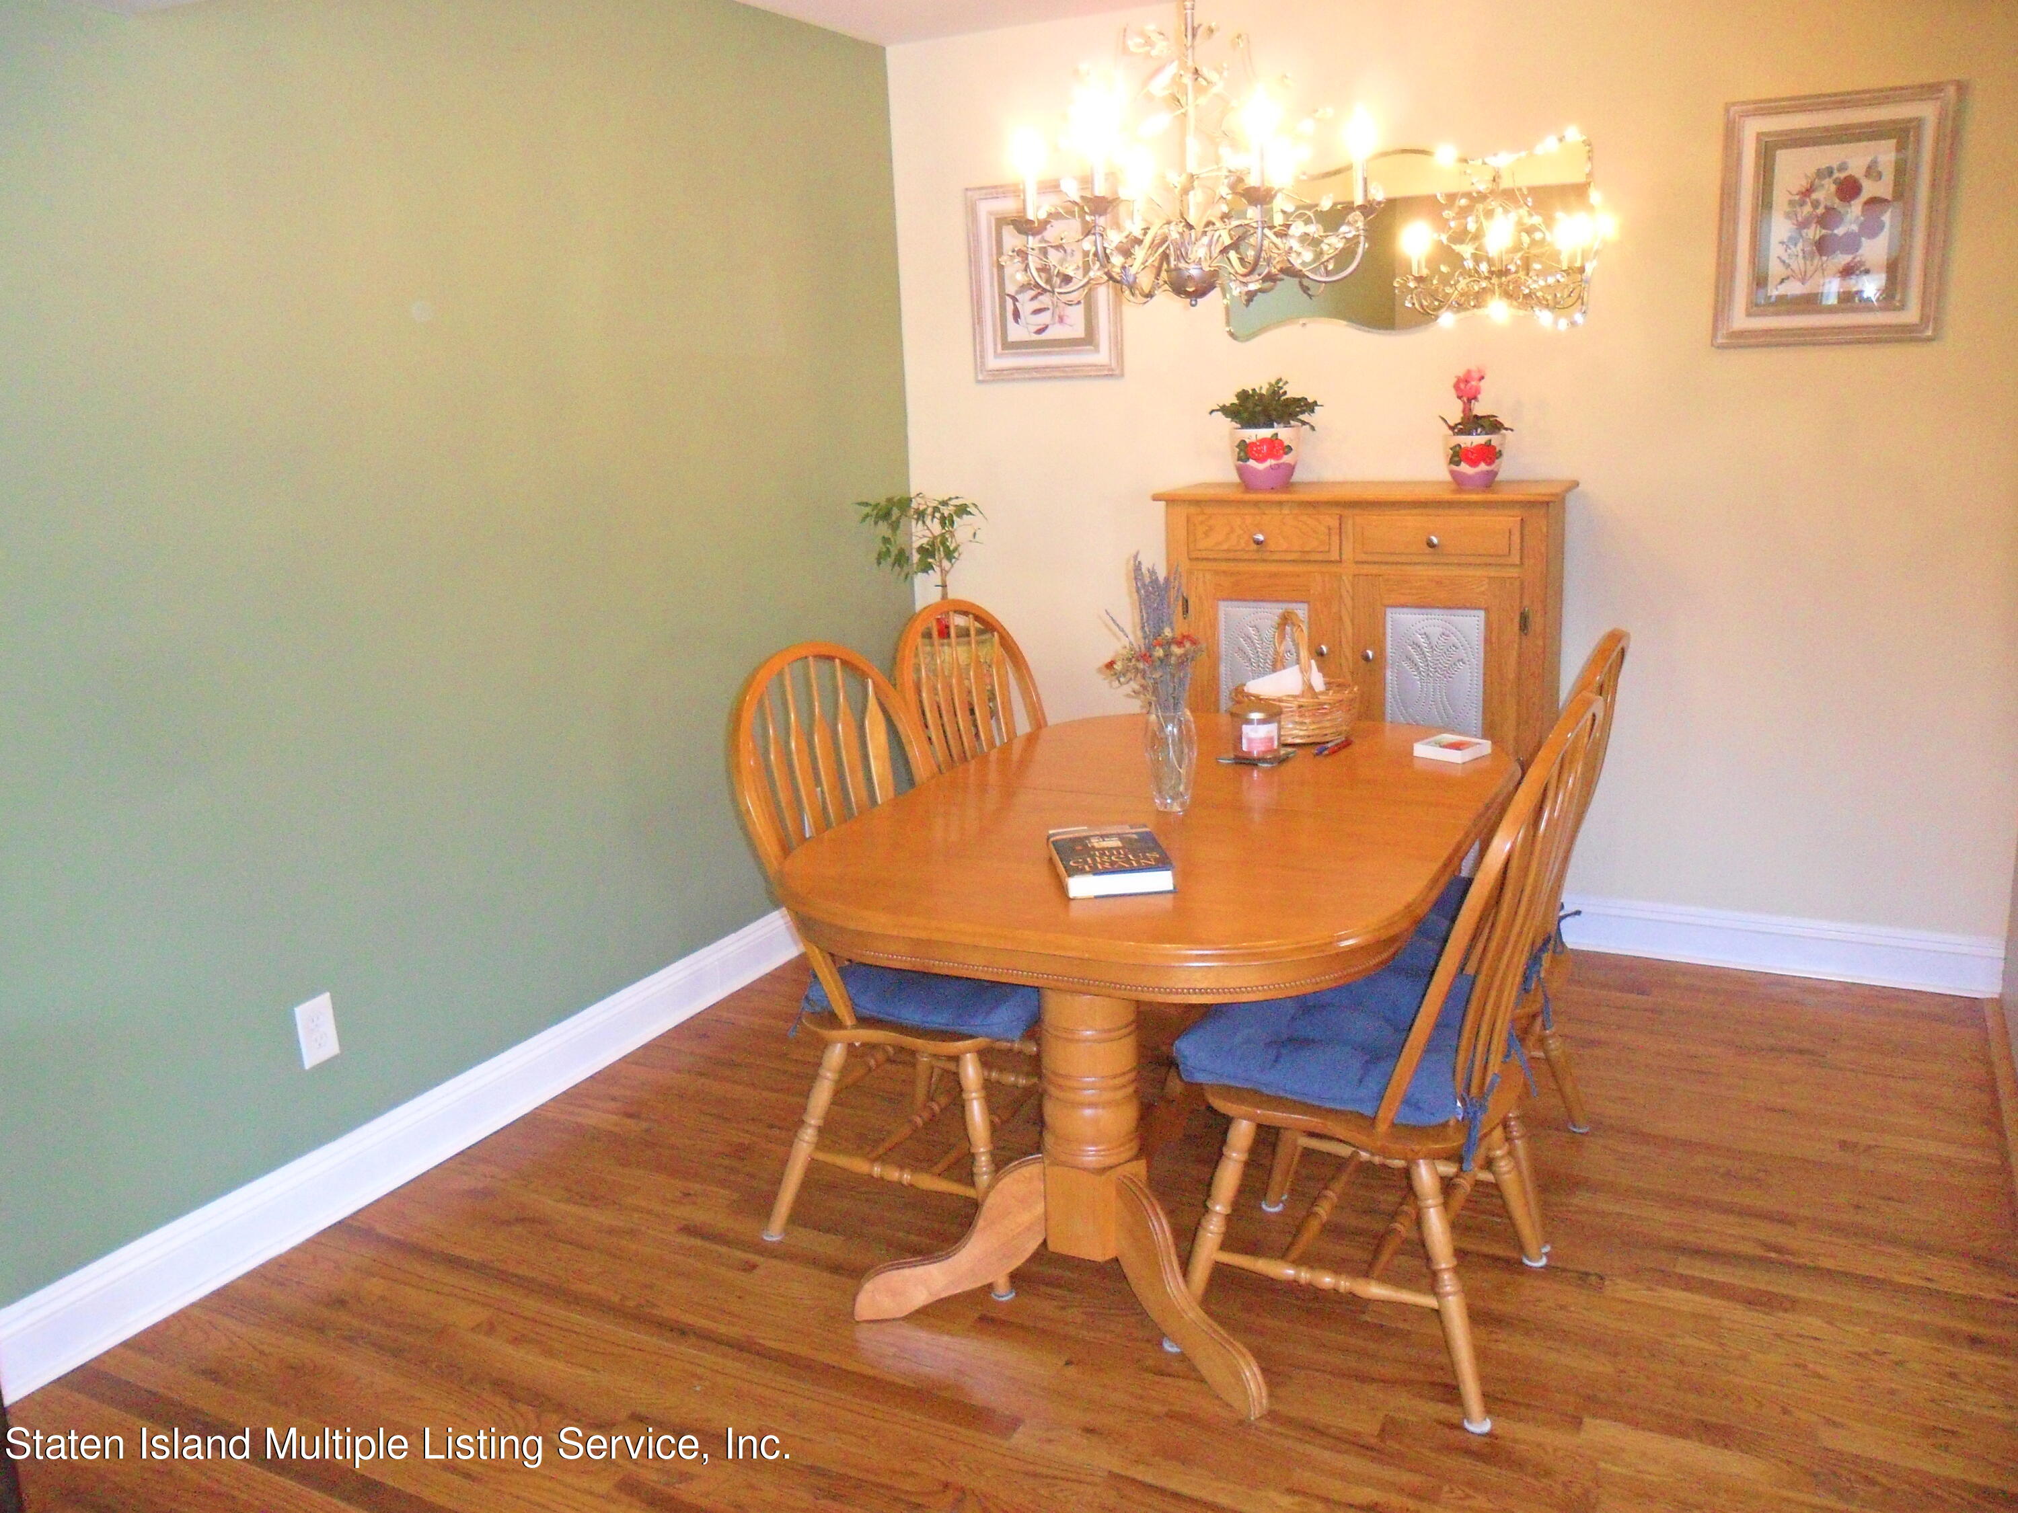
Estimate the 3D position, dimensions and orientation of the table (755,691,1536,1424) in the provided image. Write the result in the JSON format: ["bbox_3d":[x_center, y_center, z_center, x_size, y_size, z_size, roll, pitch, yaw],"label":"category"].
[{"bbox_3d":[0.331,0.454,2.960,1.066,0.773,1.560,5,15,28],"label":"table"}]

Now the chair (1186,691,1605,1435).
[{"bbox_3d":[0.598,0.406,2.507,0.580,1.056,0.530,5,15,28],"label":"chair"}]

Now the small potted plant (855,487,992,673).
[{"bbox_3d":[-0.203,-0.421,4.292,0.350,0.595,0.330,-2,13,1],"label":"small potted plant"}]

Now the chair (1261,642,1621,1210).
[{"bbox_3d":[0.847,0.287,2.963,0.580,1.056,0.530,5,15,28],"label":"chair"}]

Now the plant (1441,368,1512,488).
[{"bbox_3d":[1.138,-0.798,3.820,0.165,0.291,0.150,5,15,28],"label":"plant"}]

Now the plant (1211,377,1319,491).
[{"bbox_3d":[0.657,-0.836,4.072,0.250,0.281,0.220,5,15,28],"label":"plant"}]

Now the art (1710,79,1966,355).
[{"bbox_3d":[1.841,-1.204,3.530,0.455,0.539,0.030,5,15,28],"label":"art"}]

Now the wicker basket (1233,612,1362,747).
[{"bbox_3d":[0.599,-0.173,3.302,0.250,0.265,0.220,0,14,8],"label":"wicker basket"}]

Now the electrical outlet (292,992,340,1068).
[{"bbox_3d":[-1.294,0.517,2.957,0.009,0.124,0.077,5,15,28],"label":"electrical outlet"}]

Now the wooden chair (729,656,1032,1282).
[{"bbox_3d":[-0.149,0.338,2.915,0.580,1.056,0.530,5,15,28],"label":"wooden chair"}]

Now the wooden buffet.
[{"bbox_3d":[0.914,-0.078,4.107,0.983,1.227,0.375,5,15,28],"label":"wooden buffet"}]

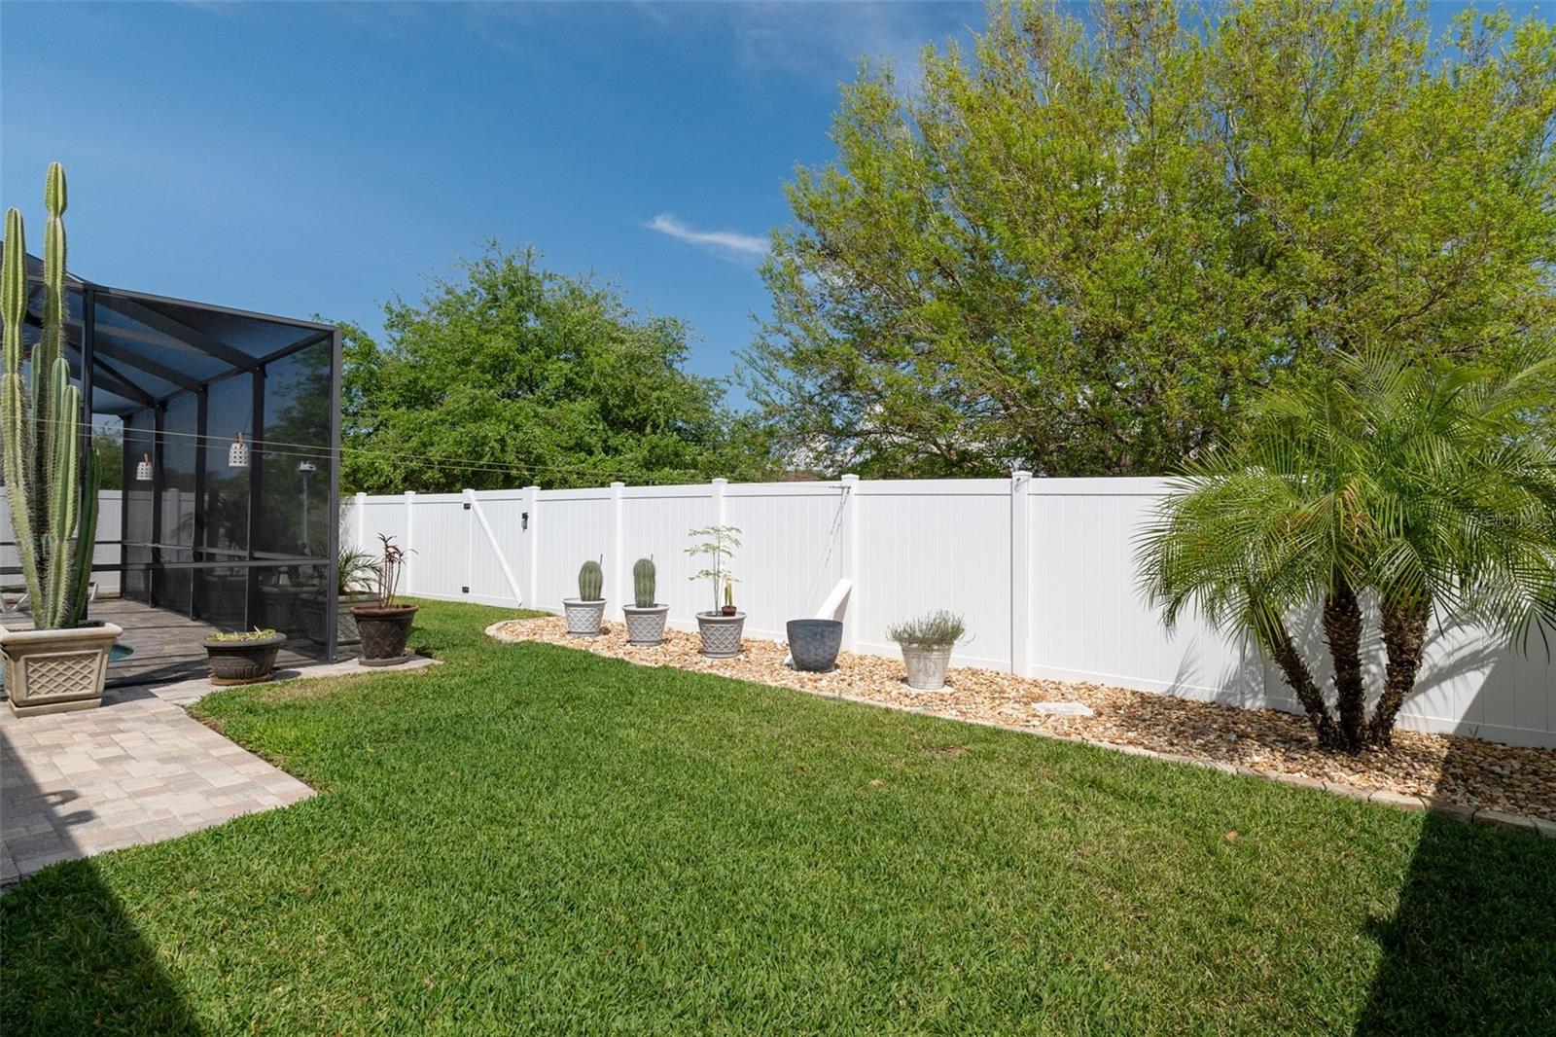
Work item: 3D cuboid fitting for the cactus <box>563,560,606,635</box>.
[{"bbox_3d":[-2.245,0.921,9.570,0.505,0.857,0.505,0,0,0],"label":"cactus"}]

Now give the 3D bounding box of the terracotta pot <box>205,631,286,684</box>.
[{"bbox_3d":[-4.330,1.137,6.680,0.580,0.355,0.580,0,0,0],"label":"terracotta pot"}]

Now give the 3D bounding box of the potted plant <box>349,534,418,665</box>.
[{"bbox_3d":[-3.590,0.724,7.510,0.570,1.165,0.570,0,0,0],"label":"potted plant"}]

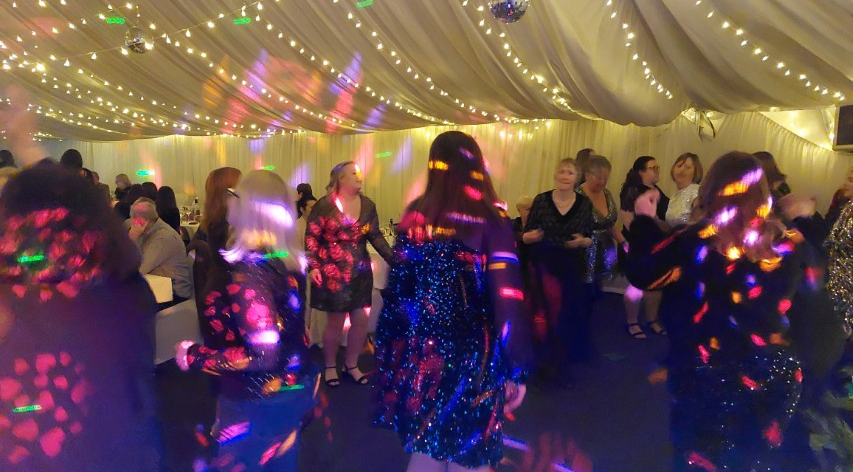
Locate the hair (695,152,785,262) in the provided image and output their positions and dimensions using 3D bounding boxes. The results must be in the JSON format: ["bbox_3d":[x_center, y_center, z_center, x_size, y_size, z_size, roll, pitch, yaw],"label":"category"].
[{"bbox_3d":[1.134,-0.104,2.149,0.270,0.396,0.230,1,5,10],"label":"hair"}]

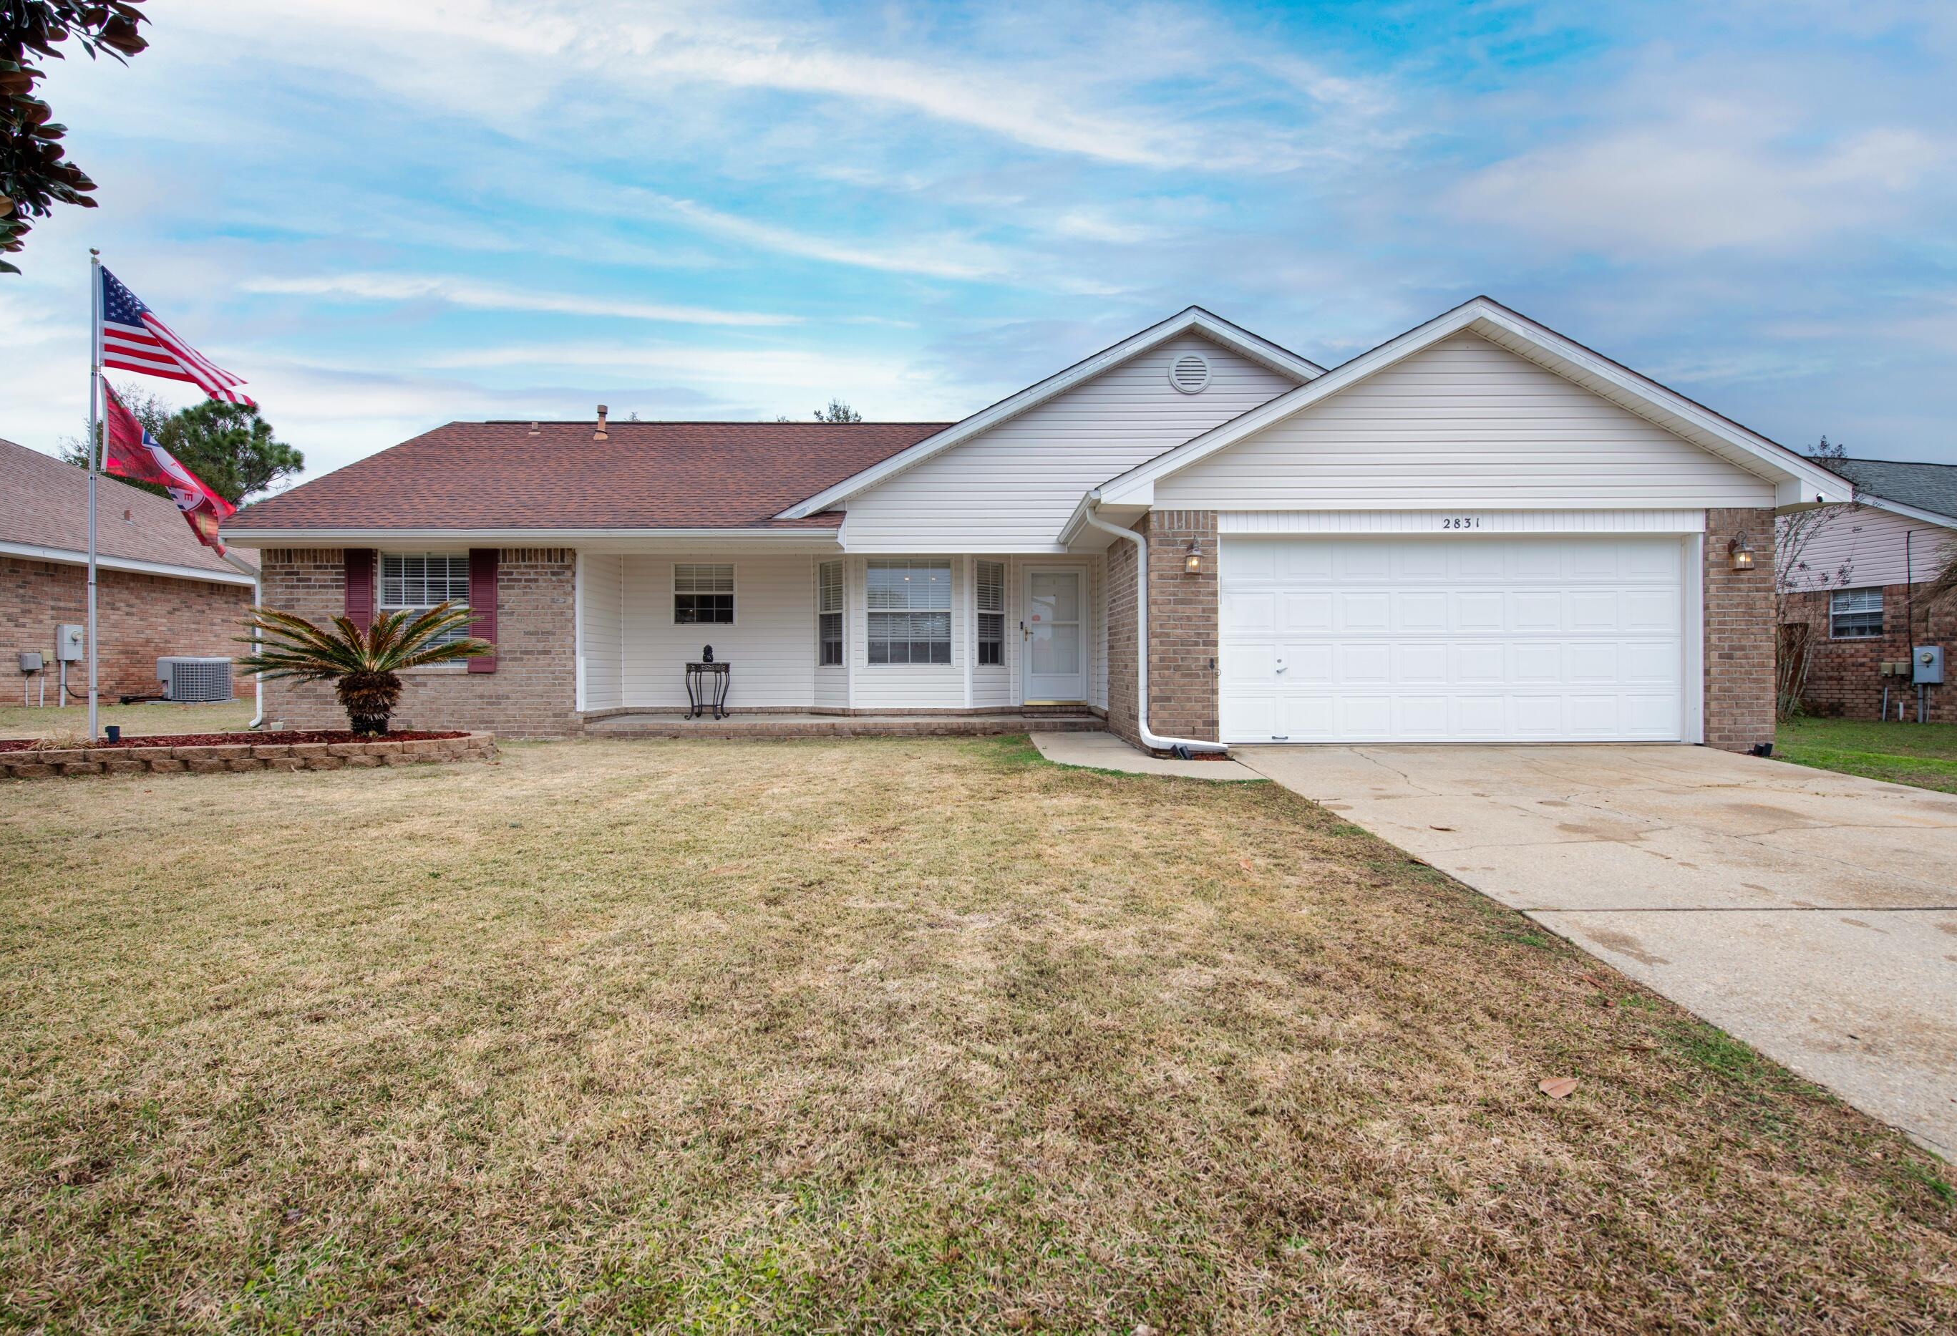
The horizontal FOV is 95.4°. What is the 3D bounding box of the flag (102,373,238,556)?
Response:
[{"bbox_3d":[-7.780,-1.930,8.600,1.000,1.580,0.330,0,0,-41],"label":"flag"}]

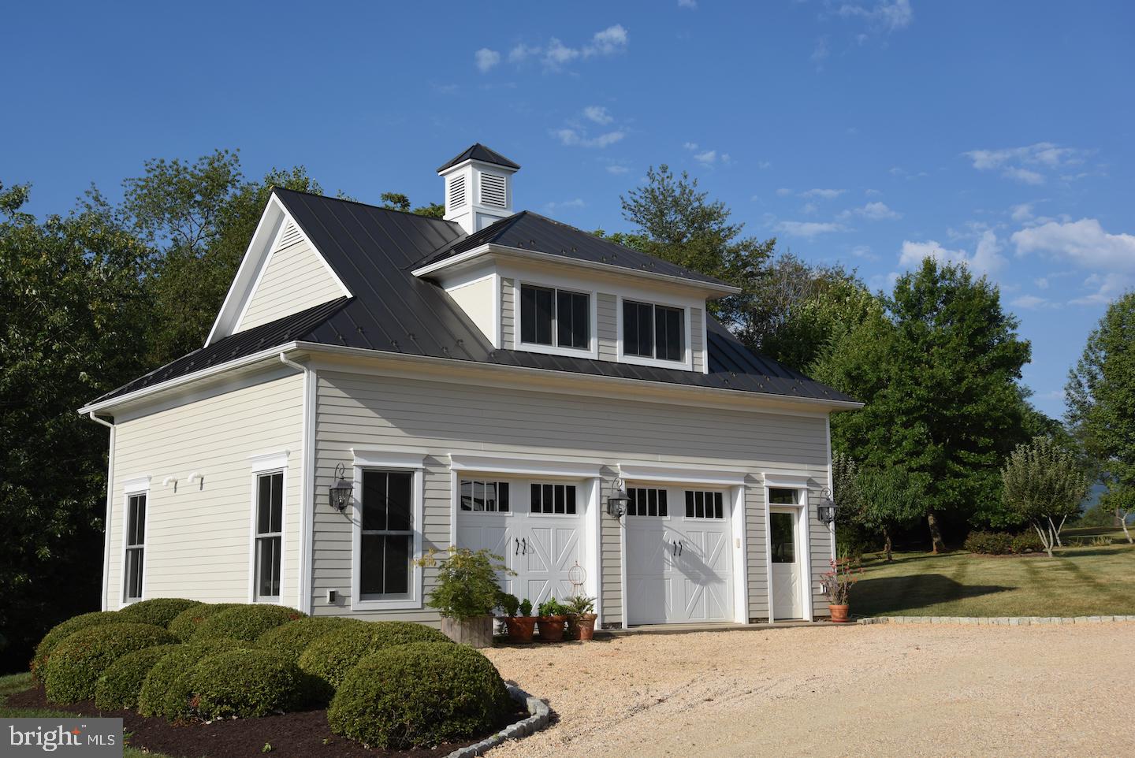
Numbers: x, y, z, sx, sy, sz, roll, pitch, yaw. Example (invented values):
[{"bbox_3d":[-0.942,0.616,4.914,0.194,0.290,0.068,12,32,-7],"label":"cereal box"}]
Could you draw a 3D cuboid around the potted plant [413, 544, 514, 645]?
[{"bbox_3d":[-1.408,3.001,19.250,1.280,1.400,1.200,6,-11,-37],"label":"potted plant"}]

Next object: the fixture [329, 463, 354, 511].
[{"bbox_3d":[-3.269,1.560,19.995,0.260,0.713,0.340,6,-11,-37],"label":"fixture"}]

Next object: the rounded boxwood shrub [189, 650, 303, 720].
[{"bbox_3d":[-2.721,2.517,11.750,1.020,0.540,1.020,6,-11,-37],"label":"rounded boxwood shrub"}]

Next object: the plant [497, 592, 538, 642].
[{"bbox_3d":[-0.720,3.443,19.960,0.560,0.714,0.540,0,-9,0],"label":"plant"}]

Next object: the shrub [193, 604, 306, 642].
[{"bbox_3d":[-3.997,3.234,17.585,1.420,0.750,1.420,6,-11,-37],"label":"shrub"}]

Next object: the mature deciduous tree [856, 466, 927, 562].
[{"bbox_3d":[11.442,4.774,49.000,2.505,3.350,2.505,0,-9,0],"label":"mature deciduous tree"}]

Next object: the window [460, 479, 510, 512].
[{"bbox_3d":[-1.298,1.862,22.008,0.922,0.467,0.060,6,-11,-37],"label":"window"}]

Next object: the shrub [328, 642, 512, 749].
[{"bbox_3d":[-1.227,2.563,11.442,1.500,0.770,1.450,0,-9,-6],"label":"shrub"}]

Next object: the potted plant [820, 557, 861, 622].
[{"bbox_3d":[5.042,3.896,25.622,0.731,1.195,0.731,0,-9,0],"label":"potted plant"}]

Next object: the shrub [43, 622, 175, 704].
[{"bbox_3d":[-4.646,2.852,14.089,1.340,0.740,1.340,6,-11,-37],"label":"shrub"}]

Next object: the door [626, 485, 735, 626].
[{"bbox_3d":[1.926,3.070,24.361,2.693,2.439,0.100,6,-11,-37],"label":"door"}]

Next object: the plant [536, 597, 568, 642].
[{"bbox_3d":[-0.226,3.521,20.250,0.460,0.630,0.460,-1,-9,0],"label":"plant"}]

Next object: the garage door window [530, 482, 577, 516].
[{"bbox_3d":[-0.220,1.979,22.828,0.934,0.465,0.060,6,-11,-37],"label":"garage door window"}]

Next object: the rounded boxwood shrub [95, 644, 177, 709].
[{"bbox_3d":[-3.699,2.544,12.100,0.970,0.520,0.970,6,-11,-37],"label":"rounded boxwood shrub"}]

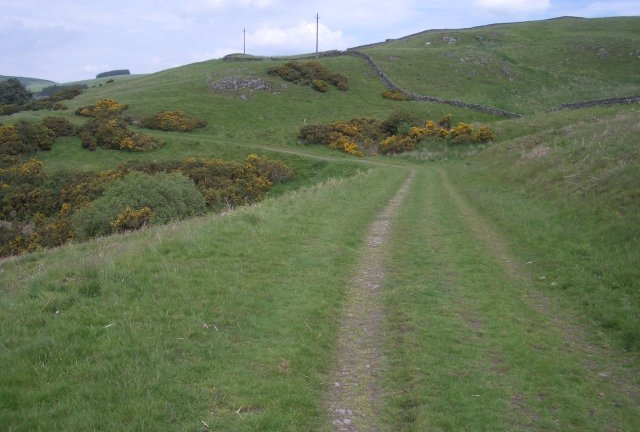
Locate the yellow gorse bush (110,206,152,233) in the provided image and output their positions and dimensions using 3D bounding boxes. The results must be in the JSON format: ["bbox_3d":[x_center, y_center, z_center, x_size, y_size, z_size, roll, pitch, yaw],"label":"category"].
[{"bbox_3d":[-7.282,0.174,25.000,1.650,1.150,1.300,0,7,0],"label":"yellow gorse bush"}]

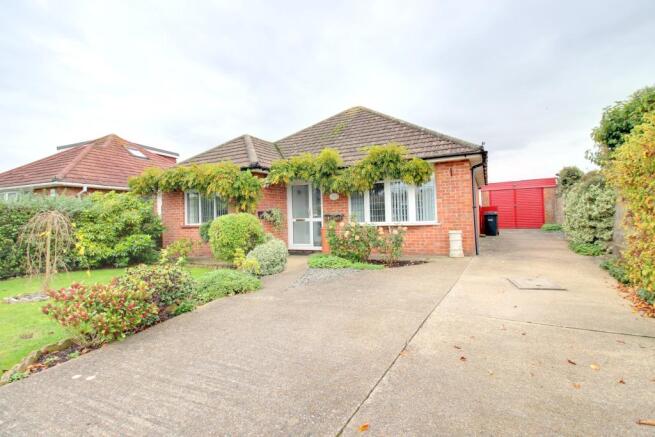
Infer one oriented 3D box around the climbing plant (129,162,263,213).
[{"bbox_3d":[-4.293,-0.787,8.642,5.834,1.293,0.800,-1,1,29],"label":"climbing plant"}]

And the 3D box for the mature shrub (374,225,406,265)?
[{"bbox_3d":[1.385,0.595,6.453,0.710,0.833,0.700,-2,1,12],"label":"mature shrub"}]

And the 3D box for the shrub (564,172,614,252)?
[{"bbox_3d":[7.501,-0.301,8.383,1.291,2.165,1.400,-1,2,42],"label":"shrub"}]

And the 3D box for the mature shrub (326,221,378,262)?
[{"bbox_3d":[0.588,0.537,7.011,1.216,0.975,1.000,-2,1,5],"label":"mature shrub"}]

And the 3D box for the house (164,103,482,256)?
[{"bbox_3d":[0.912,-2.111,12.350,10.256,6.023,11.479,-1,1,29],"label":"house"}]

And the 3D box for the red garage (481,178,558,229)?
[{"bbox_3d":[11.105,-0.788,17.382,3.417,2.536,5.300,-1,1,29],"label":"red garage"}]

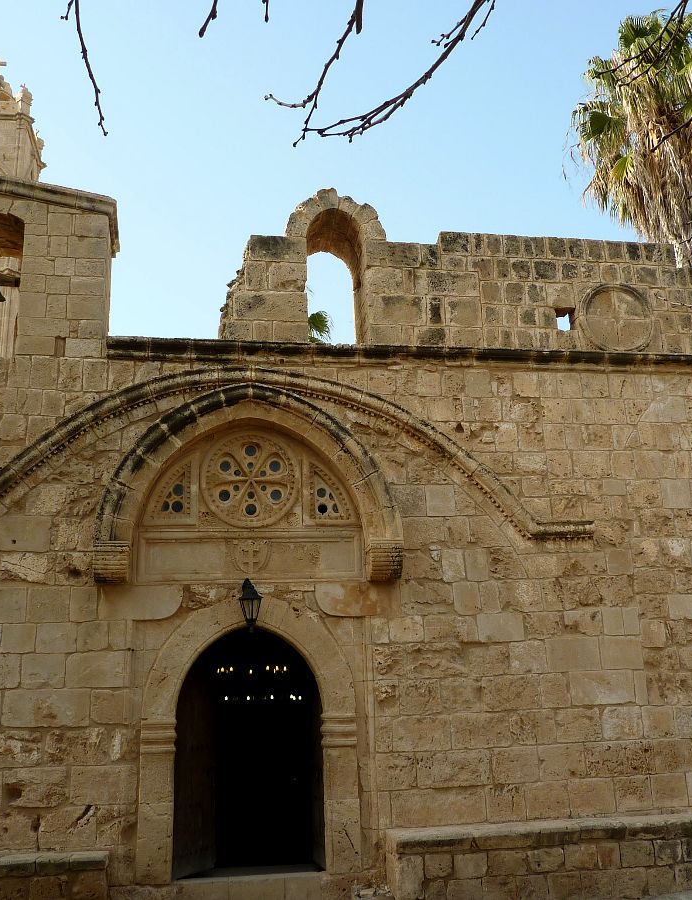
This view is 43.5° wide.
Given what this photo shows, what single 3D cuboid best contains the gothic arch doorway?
[{"bbox_3d":[-0.801,2.435,7.149,1.197,1.926,0.300,1,-14,-10],"label":"gothic arch doorway"}]

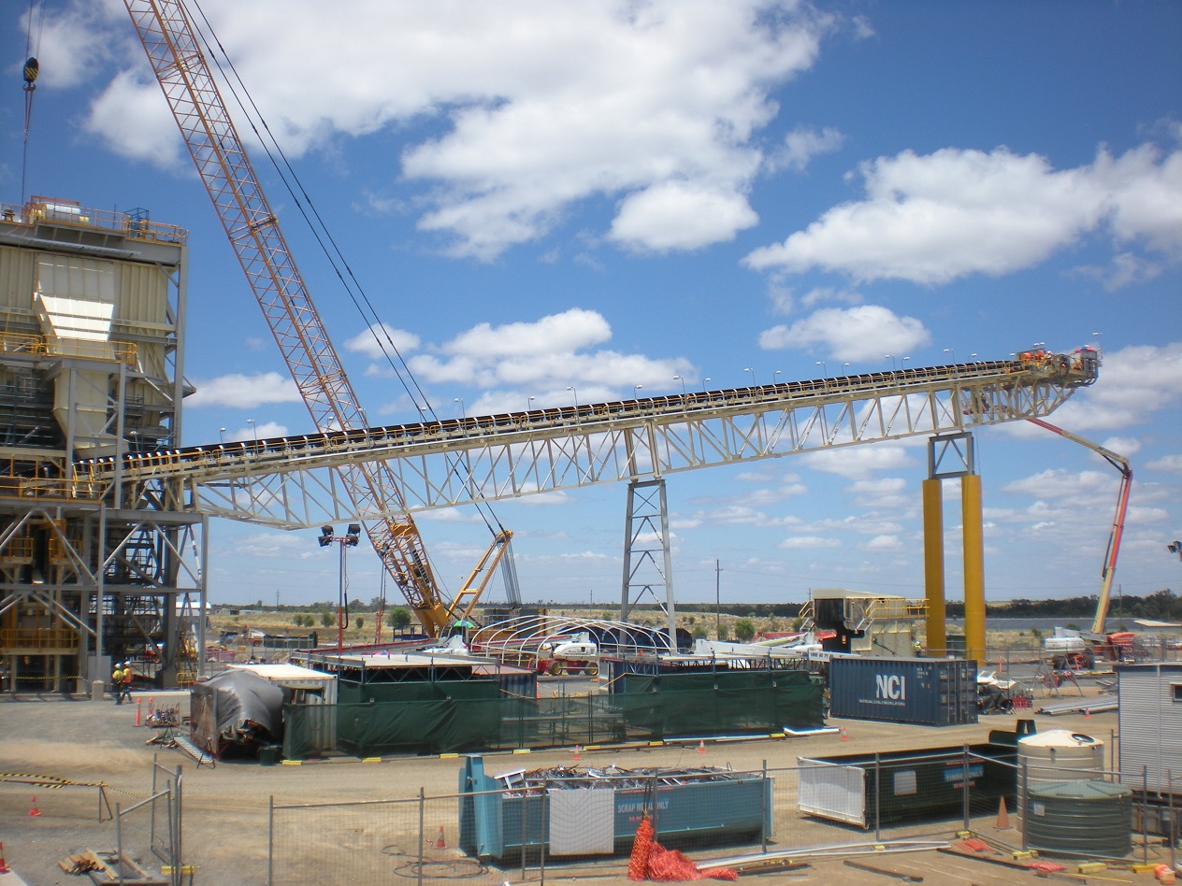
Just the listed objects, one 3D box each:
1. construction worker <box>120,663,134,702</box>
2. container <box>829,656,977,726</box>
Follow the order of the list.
[{"bbox_3d":[-21.388,11.081,59.919,0.620,1.918,0.520,-2,-7,14],"label":"construction worker"},{"bbox_3d":[13.339,10.581,55.699,2.438,2.591,6.058,5,-9,-34],"label":"container"}]

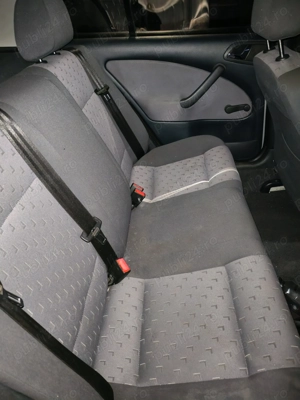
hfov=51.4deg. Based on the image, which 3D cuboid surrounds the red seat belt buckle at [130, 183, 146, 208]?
[{"bbox_3d":[-0.056,-0.017,1.235,0.050,0.076,0.060,29,32,-17],"label":"red seat belt buckle"}]

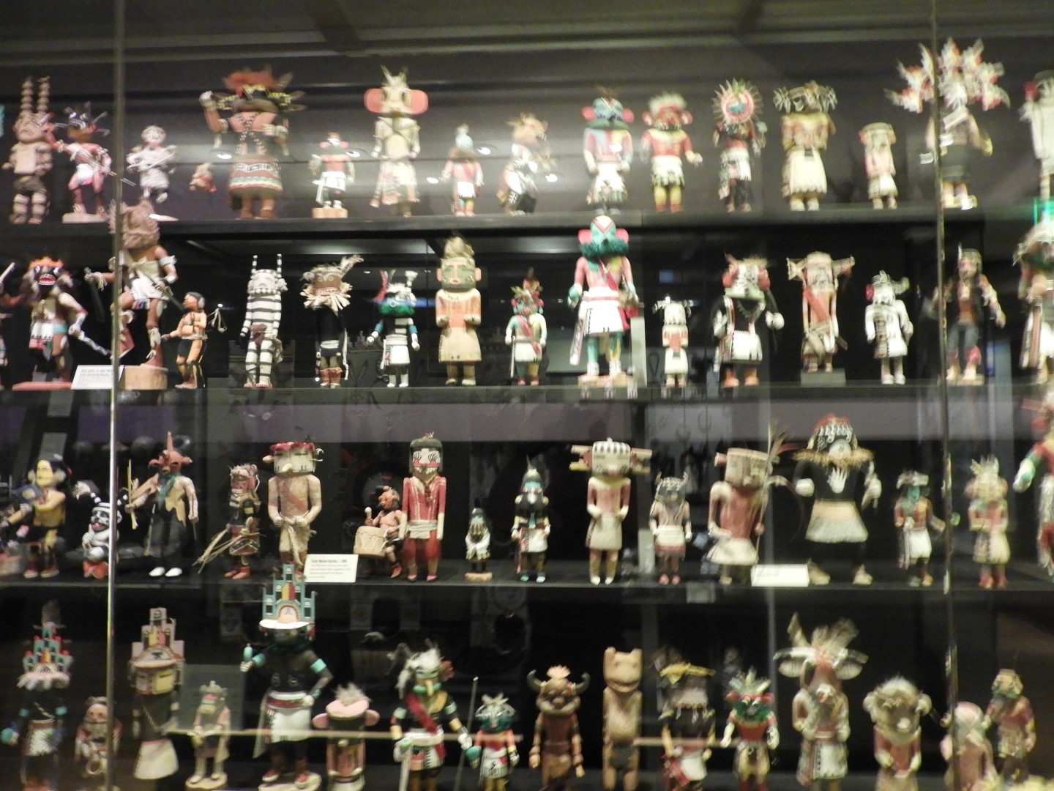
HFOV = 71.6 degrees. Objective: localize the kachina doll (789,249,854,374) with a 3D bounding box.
[{"bbox_3d":[0.649,-0.181,1.611,0.147,0.266,0.095,0,-2,4],"label":"kachina doll"}]

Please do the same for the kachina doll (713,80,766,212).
[{"bbox_3d":[0.499,-0.587,1.720,0.119,0.304,0.105,-1,-2,15],"label":"kachina doll"}]

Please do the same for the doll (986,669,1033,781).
[{"bbox_3d":[1.007,0.694,1.523,0.086,0.241,0.090,-1,-1,19],"label":"doll"}]

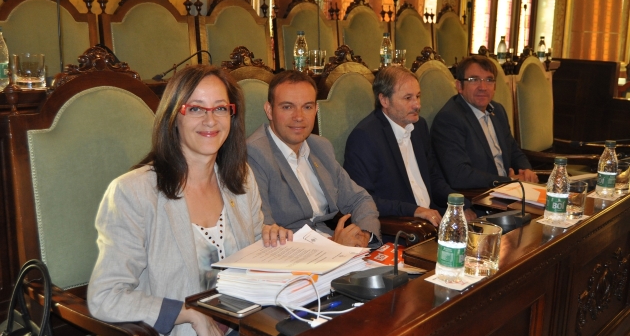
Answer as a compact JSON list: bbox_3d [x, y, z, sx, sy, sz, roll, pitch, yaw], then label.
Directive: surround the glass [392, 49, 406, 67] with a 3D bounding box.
[{"bbox_3d":[0.420,-0.544,3.386,0.073,0.092,0.073,0,11,0],"label":"glass"}]

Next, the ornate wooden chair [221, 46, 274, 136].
[{"bbox_3d":[-0.034,0.219,2.313,0.640,1.230,0.560,10,14,42],"label":"ornate wooden chair"}]

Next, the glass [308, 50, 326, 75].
[{"bbox_3d":[0.010,-0.436,2.815,0.073,0.094,0.073,0,11,0],"label":"glass"}]

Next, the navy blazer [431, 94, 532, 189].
[{"bbox_3d":[0.816,-0.091,3.279,0.550,0.550,0.450,-8,14,-36],"label":"navy blazer"}]

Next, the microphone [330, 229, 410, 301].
[{"bbox_3d":[0.114,0.185,1.345,0.135,0.130,0.130,10,15,40],"label":"microphone"}]

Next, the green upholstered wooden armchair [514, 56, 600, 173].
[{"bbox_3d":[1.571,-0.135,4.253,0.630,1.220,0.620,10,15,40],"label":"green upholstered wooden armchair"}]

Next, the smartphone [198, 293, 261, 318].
[{"bbox_3d":[-0.175,0.281,1.398,0.131,0.008,0.066,8,13,37],"label":"smartphone"}]

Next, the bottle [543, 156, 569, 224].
[{"bbox_3d":[0.651,0.056,1.828,0.060,0.175,0.060,10,14,42],"label":"bottle"}]

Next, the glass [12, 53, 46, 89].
[{"bbox_3d":[-0.804,-0.270,1.920,0.087,0.091,0.087,10,14,42],"label":"glass"}]

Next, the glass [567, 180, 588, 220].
[{"bbox_3d":[0.708,0.091,1.879,0.087,0.091,0.087,10,14,42],"label":"glass"}]

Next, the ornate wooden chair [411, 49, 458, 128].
[{"bbox_3d":[0.745,0.082,3.112,0.640,1.230,0.560,10,14,42],"label":"ornate wooden chair"}]

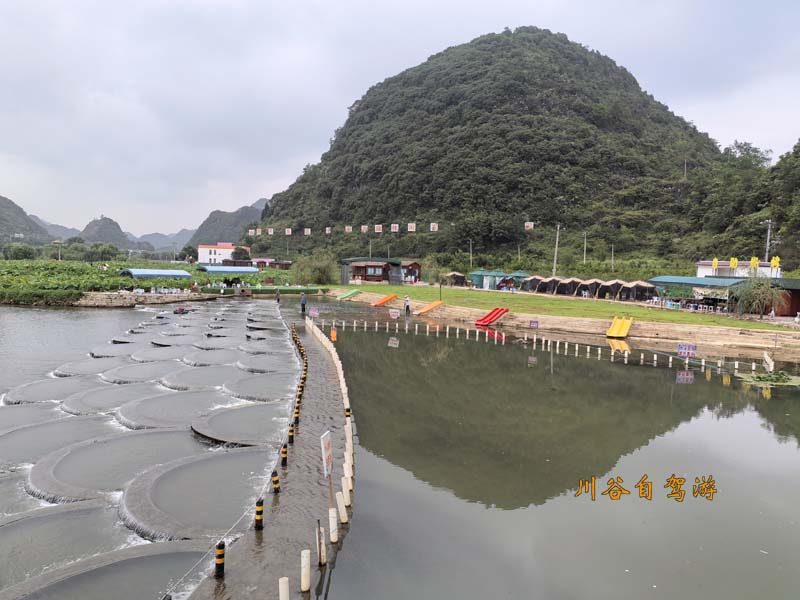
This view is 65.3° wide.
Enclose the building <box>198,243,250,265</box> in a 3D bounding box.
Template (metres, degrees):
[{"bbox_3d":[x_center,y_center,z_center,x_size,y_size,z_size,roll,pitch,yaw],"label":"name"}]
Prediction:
[{"bbox_3d":[-62.847,-16.369,224.531,15.000,8.000,13.000,2,4,0],"label":"building"}]

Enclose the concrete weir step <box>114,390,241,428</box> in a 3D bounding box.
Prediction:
[{"bbox_3d":[-6.252,3.383,18.690,4.100,0.300,4.800,2,3,-7],"label":"concrete weir step"}]

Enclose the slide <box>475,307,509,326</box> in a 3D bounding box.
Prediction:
[{"bbox_3d":[6.762,1.195,45.131,2.400,1.200,1.250,-1,4,-41],"label":"slide"}]

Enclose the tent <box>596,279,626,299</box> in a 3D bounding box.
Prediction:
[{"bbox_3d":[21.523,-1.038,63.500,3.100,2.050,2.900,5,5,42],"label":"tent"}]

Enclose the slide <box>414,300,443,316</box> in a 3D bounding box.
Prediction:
[{"bbox_3d":[2.482,0.661,52.898,2.450,1.200,0.850,-1,4,-32],"label":"slide"}]

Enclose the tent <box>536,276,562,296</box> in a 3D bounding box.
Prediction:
[{"bbox_3d":[17.309,-1.758,72.204,2.500,2.000,2.600,-2,5,-44],"label":"tent"}]

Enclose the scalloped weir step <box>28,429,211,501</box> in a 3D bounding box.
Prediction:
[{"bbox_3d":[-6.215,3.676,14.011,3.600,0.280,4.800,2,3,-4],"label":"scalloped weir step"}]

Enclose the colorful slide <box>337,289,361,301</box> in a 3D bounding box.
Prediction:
[{"bbox_3d":[-5.688,-0.500,67.519,2.450,1.150,0.850,0,4,-28],"label":"colorful slide"}]

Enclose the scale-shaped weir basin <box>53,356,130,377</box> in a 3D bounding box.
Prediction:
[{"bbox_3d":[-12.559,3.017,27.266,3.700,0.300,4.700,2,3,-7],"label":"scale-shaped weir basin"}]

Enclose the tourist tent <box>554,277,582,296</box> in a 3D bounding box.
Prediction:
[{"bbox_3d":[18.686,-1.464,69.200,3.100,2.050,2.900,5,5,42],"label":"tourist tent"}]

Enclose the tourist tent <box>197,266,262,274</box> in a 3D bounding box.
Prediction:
[{"bbox_3d":[-21.772,-2.993,79.013,6.500,2.300,3.900,-1,5,-38],"label":"tourist tent"}]

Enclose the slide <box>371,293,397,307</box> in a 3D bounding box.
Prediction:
[{"bbox_3d":[-1.471,0.054,60.266,2.400,1.150,1.100,0,4,-29],"label":"slide"}]

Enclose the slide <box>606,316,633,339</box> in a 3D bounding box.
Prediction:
[{"bbox_3d":[14.495,1.748,41.071,1.150,1.200,2.300,4,4,32],"label":"slide"}]

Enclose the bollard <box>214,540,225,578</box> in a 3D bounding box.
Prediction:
[{"bbox_3d":[-2.362,3.413,8.211,0.113,0.470,0.113,2,3,0],"label":"bollard"}]

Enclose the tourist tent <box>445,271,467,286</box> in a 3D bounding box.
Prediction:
[{"bbox_3d":[7.688,-2.905,85.576,2.450,2.000,2.400,4,4,30],"label":"tourist tent"}]

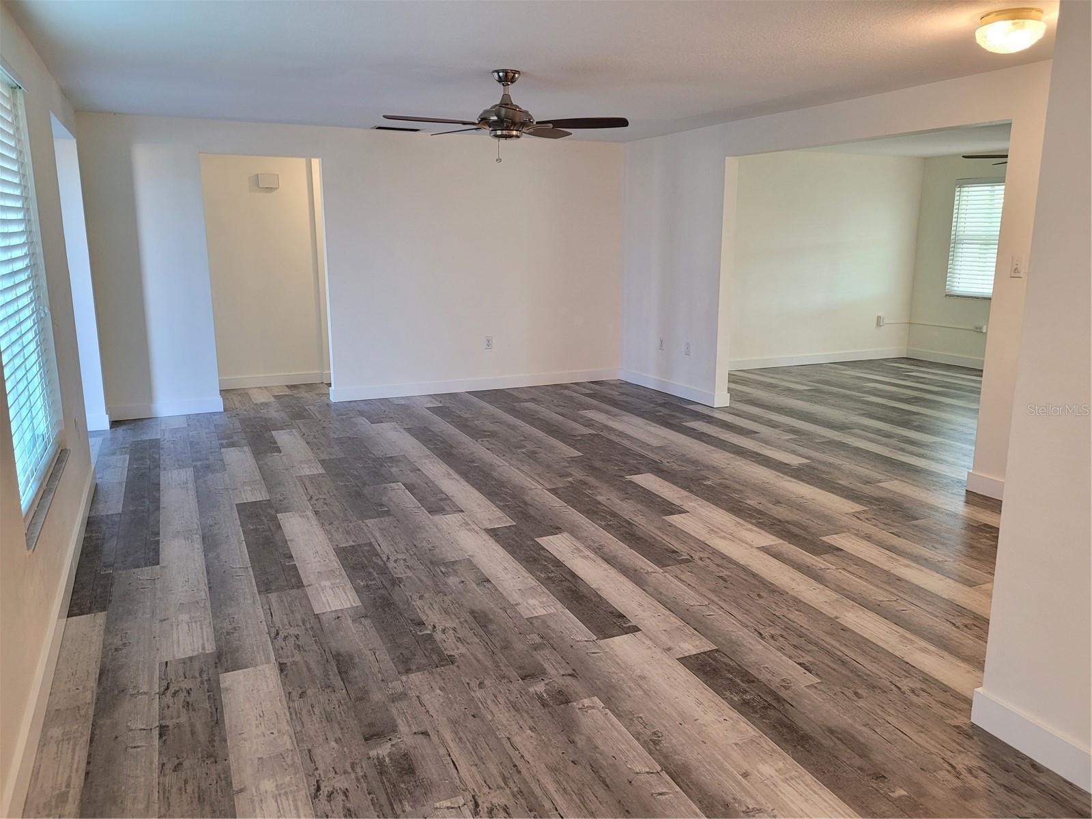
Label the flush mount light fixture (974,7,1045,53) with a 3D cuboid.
[{"bbox_3d":[1.841,-1.490,3.256,0.250,0.140,0.250,-5,13,-24],"label":"flush mount light fixture"}]

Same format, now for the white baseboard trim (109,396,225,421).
[{"bbox_3d":[-3.022,-0.012,6.563,0.822,0.133,0.018,-5,13,-24],"label":"white baseboard trim"}]

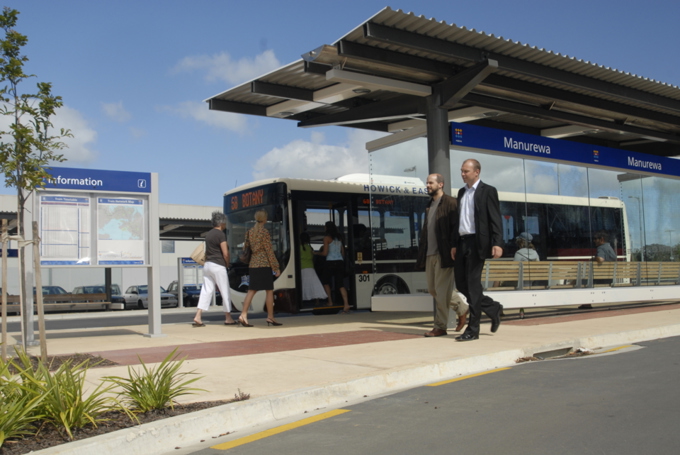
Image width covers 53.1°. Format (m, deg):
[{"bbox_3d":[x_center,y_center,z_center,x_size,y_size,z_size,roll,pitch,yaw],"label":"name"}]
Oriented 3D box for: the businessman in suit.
[{"bbox_3d":[1.394,0.220,6.824,0.600,1.790,0.520,2,-7,-38],"label":"businessman in suit"}]

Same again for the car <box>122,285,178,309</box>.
[{"bbox_3d":[-10.615,3.957,37.646,1.710,1.410,4.450,2,-6,-35],"label":"car"}]

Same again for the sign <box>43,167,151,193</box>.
[{"bbox_3d":[-3.066,-0.591,8.531,1.343,0.250,0.120,1,-6,-30],"label":"sign"}]

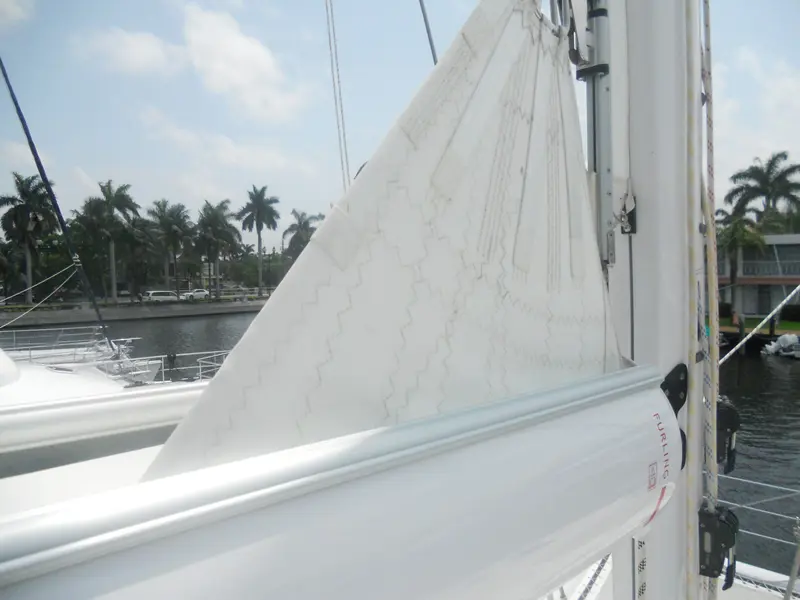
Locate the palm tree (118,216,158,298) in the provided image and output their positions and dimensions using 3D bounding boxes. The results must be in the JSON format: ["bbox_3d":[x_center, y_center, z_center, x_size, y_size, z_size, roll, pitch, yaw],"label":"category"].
[{"bbox_3d":[-36.878,-5.853,88.000,5.700,11.850,5.700,1,3,38],"label":"palm tree"}]

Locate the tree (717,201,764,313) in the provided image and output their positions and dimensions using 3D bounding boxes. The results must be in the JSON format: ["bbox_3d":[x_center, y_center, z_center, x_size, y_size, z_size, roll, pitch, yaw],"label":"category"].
[{"bbox_3d":[23.869,-2.821,44.000,3.900,8.110,3.900,1,3,38],"label":"tree"}]

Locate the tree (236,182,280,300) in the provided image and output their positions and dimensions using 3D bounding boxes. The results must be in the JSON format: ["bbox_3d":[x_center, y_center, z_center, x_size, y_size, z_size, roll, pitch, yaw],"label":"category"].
[{"bbox_3d":[-22.903,-9.614,101.000,7.000,18.000,7.000,-1,2,0],"label":"tree"}]

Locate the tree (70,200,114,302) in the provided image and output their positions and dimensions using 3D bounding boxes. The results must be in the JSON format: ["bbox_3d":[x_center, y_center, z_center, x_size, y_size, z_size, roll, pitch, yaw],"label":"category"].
[{"bbox_3d":[-41.966,-6.960,86.000,6.200,14.060,6.200,1,3,38],"label":"tree"}]

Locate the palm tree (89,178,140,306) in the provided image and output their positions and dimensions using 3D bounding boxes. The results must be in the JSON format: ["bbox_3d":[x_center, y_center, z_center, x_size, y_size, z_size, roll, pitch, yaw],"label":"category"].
[{"bbox_3d":[-39.486,-7.994,86.000,6.800,16.810,6.800,1,3,38],"label":"palm tree"}]

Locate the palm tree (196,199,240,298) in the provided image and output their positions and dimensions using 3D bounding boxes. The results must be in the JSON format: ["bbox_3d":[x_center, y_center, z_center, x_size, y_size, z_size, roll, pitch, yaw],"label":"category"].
[{"bbox_3d":[-28.000,-7.923,96.000,6.800,15.380,6.800,1,3,38],"label":"palm tree"}]

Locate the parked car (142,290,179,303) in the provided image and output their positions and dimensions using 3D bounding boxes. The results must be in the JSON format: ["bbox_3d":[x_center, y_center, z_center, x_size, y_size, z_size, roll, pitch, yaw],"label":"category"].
[{"bbox_3d":[-34.737,-0.423,91.000,1.950,1.750,5.050,1,3,38],"label":"parked car"}]

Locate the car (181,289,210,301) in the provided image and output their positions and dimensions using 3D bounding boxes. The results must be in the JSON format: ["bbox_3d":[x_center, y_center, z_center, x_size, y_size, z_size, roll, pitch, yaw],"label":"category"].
[{"bbox_3d":[-31.743,-0.855,97.000,1.820,1.470,4.750,1,3,38],"label":"car"}]

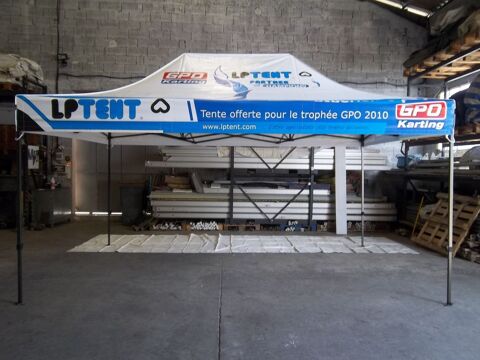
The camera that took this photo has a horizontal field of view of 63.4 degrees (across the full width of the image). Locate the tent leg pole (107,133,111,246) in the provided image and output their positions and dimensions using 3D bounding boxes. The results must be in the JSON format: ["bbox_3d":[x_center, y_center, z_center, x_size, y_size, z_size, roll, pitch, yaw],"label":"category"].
[{"bbox_3d":[-2.374,0.171,7.056,0.045,2.060,0.045,0,3,0],"label":"tent leg pole"}]

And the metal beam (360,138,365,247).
[{"bbox_3d":[2.255,0.208,7.088,0.045,2.040,0.045,0,3,0],"label":"metal beam"}]

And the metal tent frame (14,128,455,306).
[{"bbox_3d":[-0.050,0.210,5.610,4.660,2.140,2.960,0,3,0],"label":"metal tent frame"}]

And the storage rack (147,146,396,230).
[{"bbox_3d":[0.750,0.102,9.161,5.750,2.050,0.950,0,3,0],"label":"storage rack"}]

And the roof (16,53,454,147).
[{"bbox_3d":[-0.041,-1.171,5.548,4.660,1.240,2.970,0,3,0],"label":"roof"}]

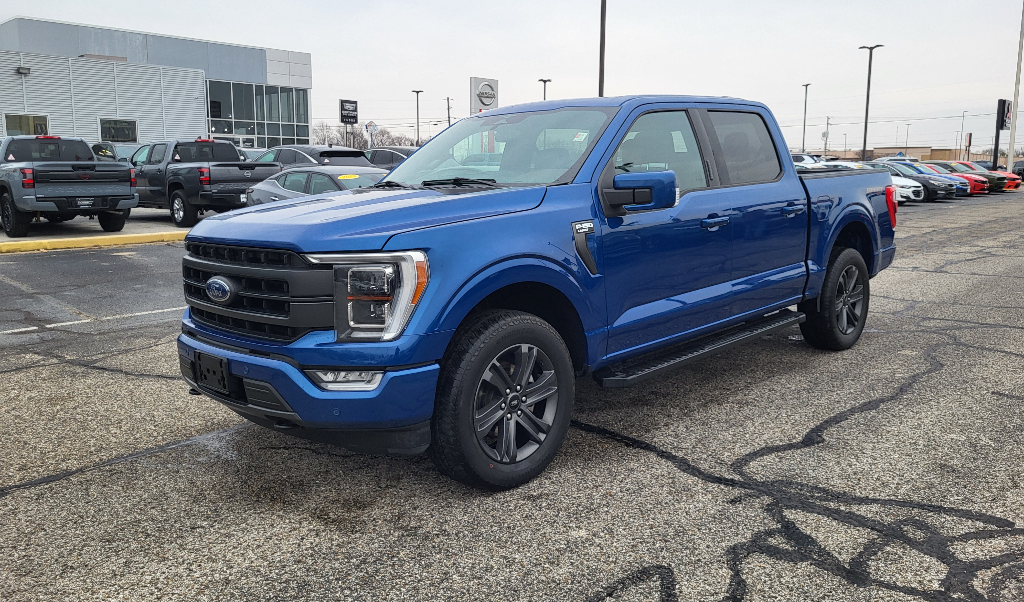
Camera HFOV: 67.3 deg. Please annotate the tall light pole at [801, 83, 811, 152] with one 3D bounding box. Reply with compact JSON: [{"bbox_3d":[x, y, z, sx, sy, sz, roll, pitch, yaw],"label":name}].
[{"bbox_3d":[26.033,-15.185,68.640,0.400,8.000,1.100,-10,14,-44],"label":"tall light pole"}]

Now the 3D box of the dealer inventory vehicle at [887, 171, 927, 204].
[{"bbox_3d":[12.292,-4.316,27.667,4.900,1.455,1.855,10,14,44],"label":"dealer inventory vehicle"}]

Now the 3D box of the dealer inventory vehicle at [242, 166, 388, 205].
[{"bbox_3d":[-2.857,-1.705,13.865,4.880,1.445,1.860,10,14,44],"label":"dealer inventory vehicle"}]

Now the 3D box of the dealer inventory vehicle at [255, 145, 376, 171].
[{"bbox_3d":[-5.405,-2.994,19.375,4.700,1.700,1.870,10,14,44],"label":"dealer inventory vehicle"}]

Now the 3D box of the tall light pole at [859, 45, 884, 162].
[{"bbox_3d":[20.858,-10.903,45.351,0.400,8.000,1.500,-10,14,-44],"label":"tall light pole"}]

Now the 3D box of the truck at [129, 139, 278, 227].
[{"bbox_3d":[-7.437,-2.758,17.748,5.300,1.830,1.880,10,15,44],"label":"truck"}]

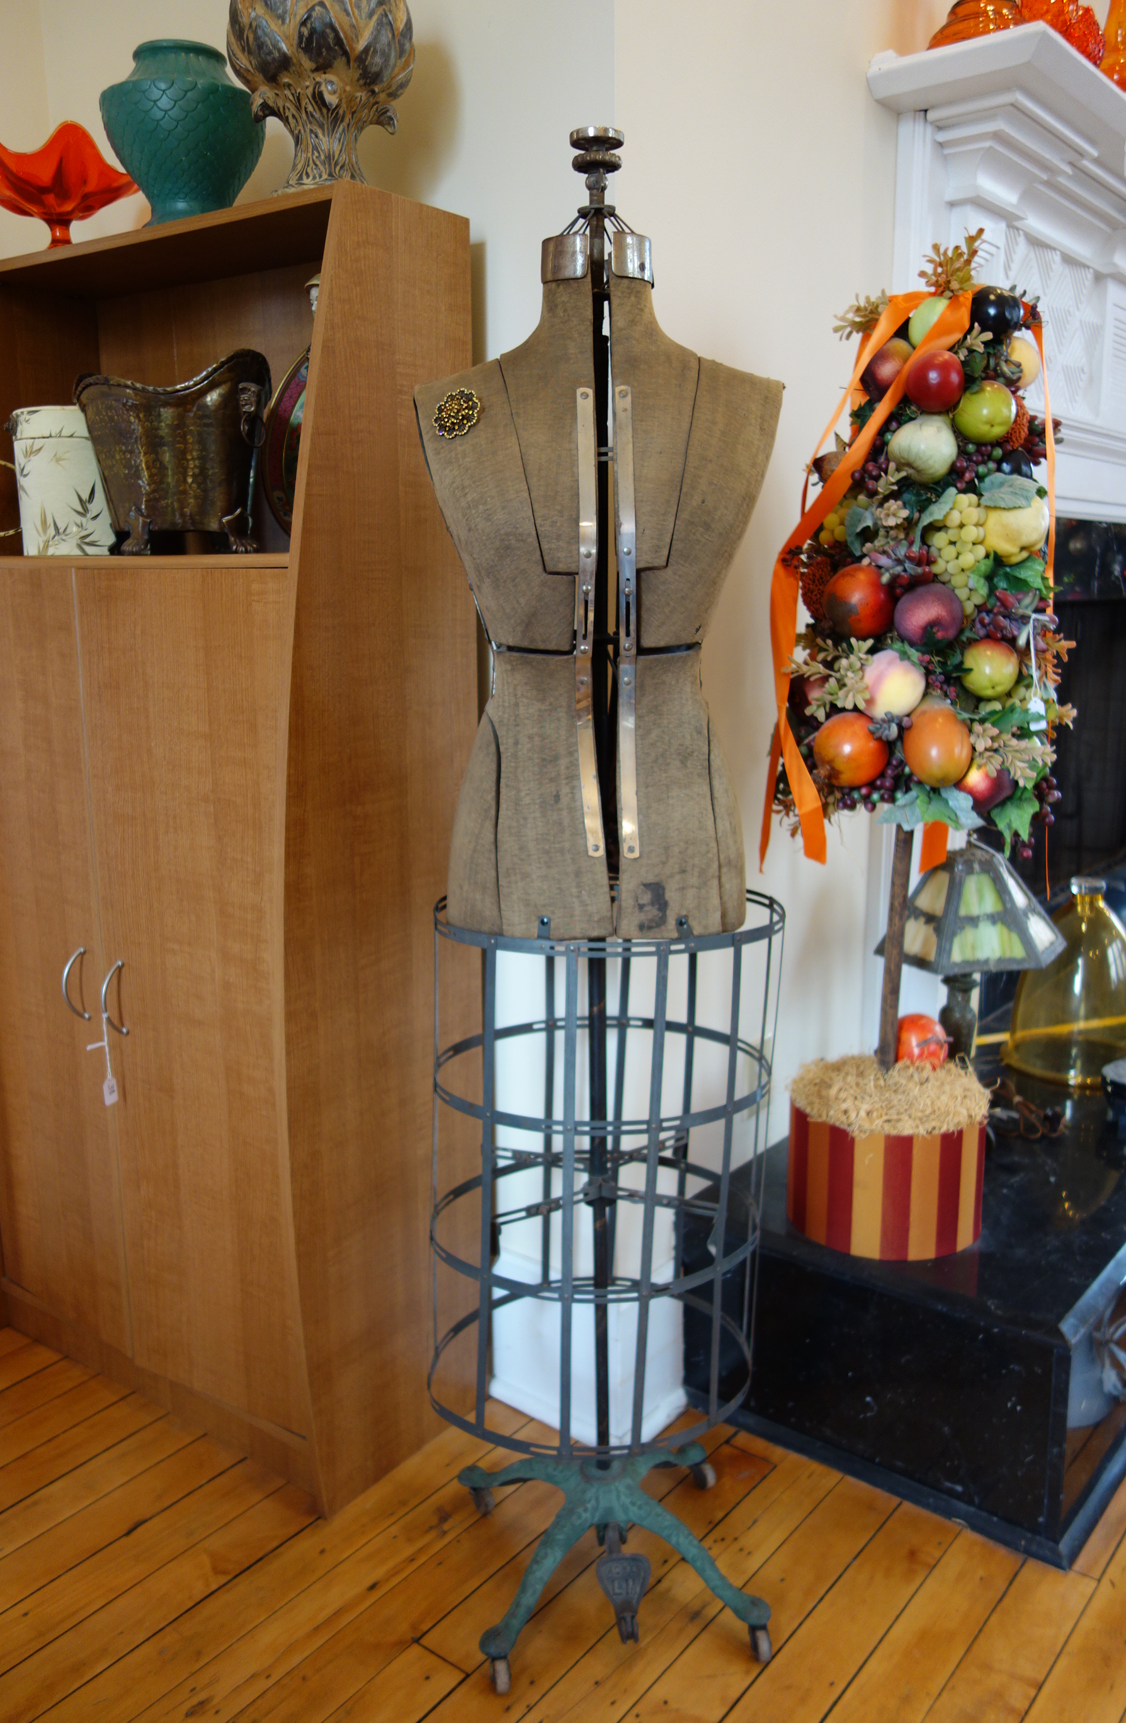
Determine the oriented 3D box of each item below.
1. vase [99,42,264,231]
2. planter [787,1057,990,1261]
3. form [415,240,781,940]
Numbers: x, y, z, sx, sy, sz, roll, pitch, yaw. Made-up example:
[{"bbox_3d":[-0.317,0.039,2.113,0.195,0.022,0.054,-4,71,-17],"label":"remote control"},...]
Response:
[{"bbox_3d":[-0.473,-0.881,1.652,0.195,0.210,0.195,0,12,0],"label":"vase"},{"bbox_3d":[0.438,0.389,1.822,0.262,0.195,0.262,0,12,0],"label":"planter"},{"bbox_3d":[0.037,-0.272,1.363,0.362,0.673,0.258,-1,12,-6],"label":"form"}]

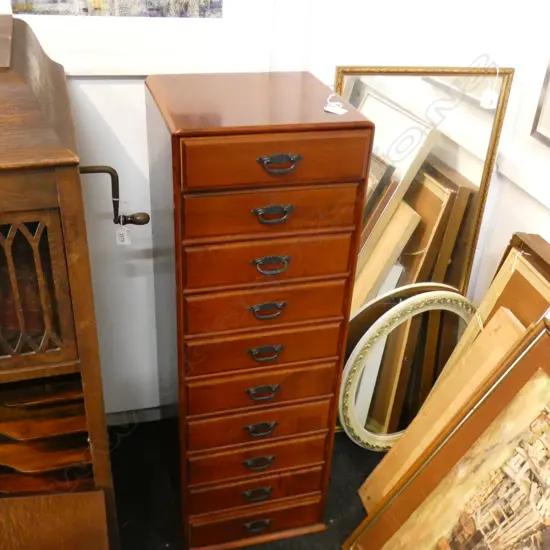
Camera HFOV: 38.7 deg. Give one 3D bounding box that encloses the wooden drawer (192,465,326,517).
[{"bbox_3d":[-0.085,0.489,2.175,0.370,0.103,0.330,-6,31,-15],"label":"wooden drawer"}]

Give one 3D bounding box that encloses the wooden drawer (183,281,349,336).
[{"bbox_3d":[-0.049,0.003,1.794,0.351,0.101,0.280,-6,33,-15],"label":"wooden drawer"}]

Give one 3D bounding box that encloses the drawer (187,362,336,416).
[{"bbox_3d":[-0.060,0.197,1.915,0.351,0.098,0.280,-6,33,-15],"label":"drawer"}]

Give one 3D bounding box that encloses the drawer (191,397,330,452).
[{"bbox_3d":[-0.076,0.291,2.063,0.370,0.103,0.330,-6,31,-15],"label":"drawer"}]

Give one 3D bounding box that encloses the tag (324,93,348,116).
[{"bbox_3d":[0.132,-0.375,1.709,0.055,0.018,0.095,-6,31,-15],"label":"tag"}]

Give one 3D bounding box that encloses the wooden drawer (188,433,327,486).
[{"bbox_3d":[-0.071,0.389,2.034,0.351,0.093,0.280,-6,33,-15],"label":"wooden drawer"}]

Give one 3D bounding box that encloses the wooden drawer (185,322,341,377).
[{"bbox_3d":[-0.055,0.100,1.855,0.351,0.096,0.280,-6,33,-15],"label":"wooden drawer"}]

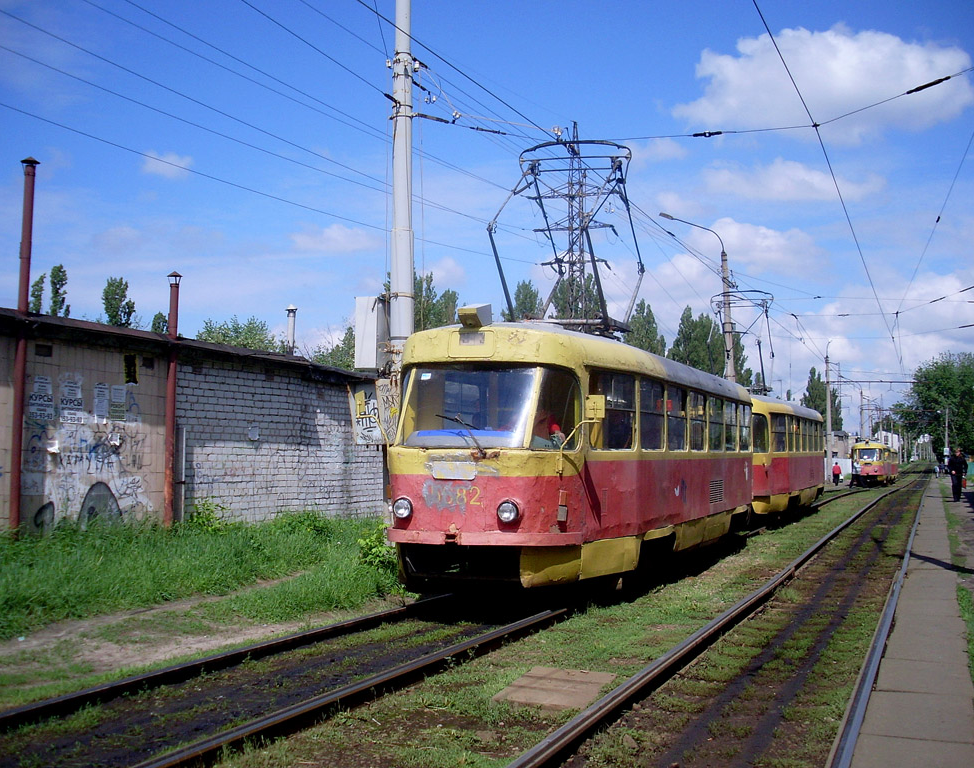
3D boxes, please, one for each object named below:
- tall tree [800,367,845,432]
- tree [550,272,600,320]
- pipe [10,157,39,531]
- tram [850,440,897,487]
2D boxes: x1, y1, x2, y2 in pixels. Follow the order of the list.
[{"bbox_3d":[59.500,6.000,200.000,7.500,18.300,7.500,-1,-4,21],"label":"tall tree"},{"bbox_3d":[11.100,-1.900,140.000,6.300,23.900,6.300,-1,-4,21],"label":"tree"},{"bbox_3d":[-5.790,-0.480,14.040,0.240,4.800,0.240,0,-4,21],"label":"pipe"},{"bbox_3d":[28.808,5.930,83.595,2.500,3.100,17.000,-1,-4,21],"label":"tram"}]

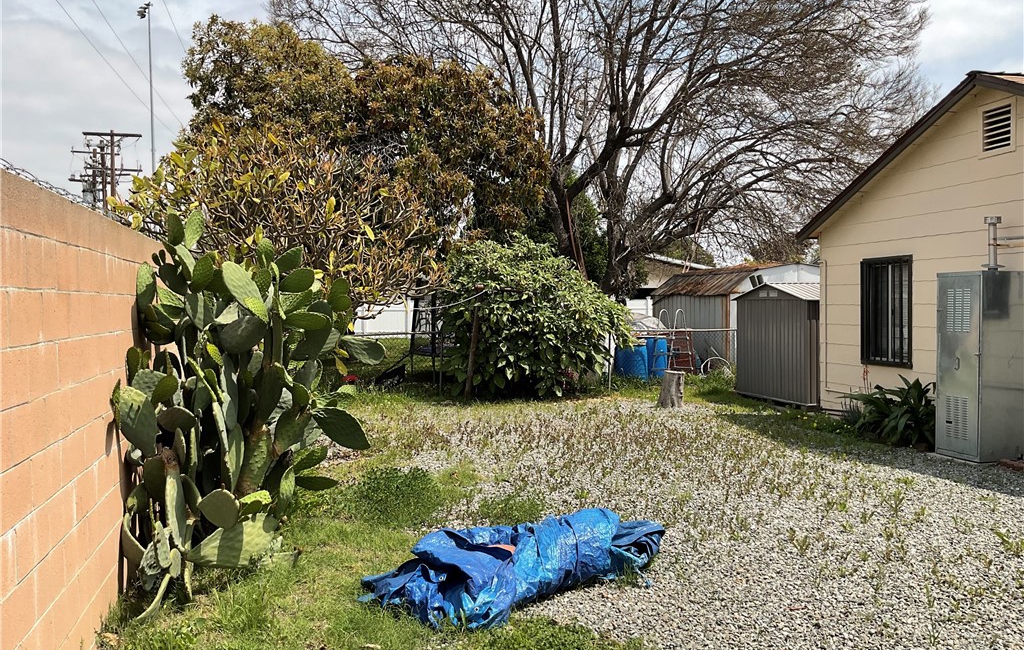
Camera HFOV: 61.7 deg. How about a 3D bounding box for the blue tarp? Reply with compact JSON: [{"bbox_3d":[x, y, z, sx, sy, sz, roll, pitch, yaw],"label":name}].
[{"bbox_3d":[-0.043,1.305,4.764,1.660,0.340,0.760,-1,2,-15],"label":"blue tarp"}]

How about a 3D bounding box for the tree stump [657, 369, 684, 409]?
[{"bbox_3d":[2.393,0.951,12.950,0.390,0.570,0.390,-1,2,-15],"label":"tree stump"}]

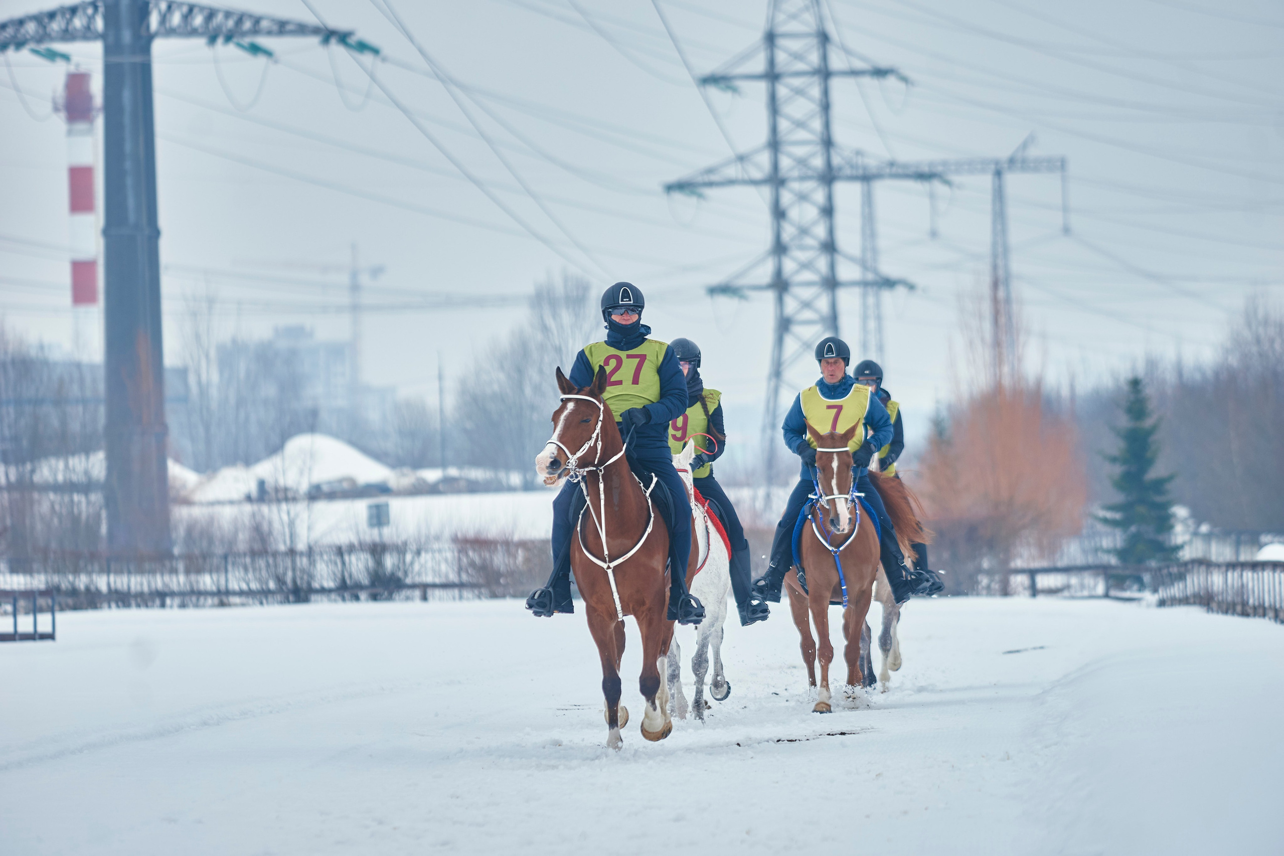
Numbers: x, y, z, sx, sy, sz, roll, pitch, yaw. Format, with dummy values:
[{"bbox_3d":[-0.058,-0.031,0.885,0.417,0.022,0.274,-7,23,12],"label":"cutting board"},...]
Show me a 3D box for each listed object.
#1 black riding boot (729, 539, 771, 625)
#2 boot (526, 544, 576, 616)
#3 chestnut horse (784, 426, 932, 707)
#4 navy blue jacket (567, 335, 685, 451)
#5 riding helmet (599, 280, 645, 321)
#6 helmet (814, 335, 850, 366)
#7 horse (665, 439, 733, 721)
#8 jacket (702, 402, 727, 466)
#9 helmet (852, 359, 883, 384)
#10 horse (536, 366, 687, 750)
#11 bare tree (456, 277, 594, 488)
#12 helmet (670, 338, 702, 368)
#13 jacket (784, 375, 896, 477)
[{"bbox_3d":[0.679,0.975,44.900,0.140,0.520,0.290,-1,-1,-27],"label":"black riding boot"},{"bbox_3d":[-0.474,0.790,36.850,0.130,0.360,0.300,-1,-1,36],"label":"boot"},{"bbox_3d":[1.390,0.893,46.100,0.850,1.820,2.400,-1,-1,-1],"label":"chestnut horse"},{"bbox_3d":[-0.075,-0.192,36.850,0.620,0.640,0.420,0,-1,4],"label":"navy blue jacket"},{"bbox_3d":[-0.102,-0.668,37.900,0.228,0.212,0.290,-1,-1,-7],"label":"riding helmet"},{"bbox_3d":[1.237,-0.501,46.300,0.225,0.195,0.280,0,-1,8],"label":"helmet"},{"bbox_3d":[0.250,0.944,45.200,0.580,1.780,2.350,-1,-1,3],"label":"horse"},{"bbox_3d":[0.269,-0.003,42.900,0.520,0.600,0.400,0,-1,12],"label":"jacket"},{"bbox_3d":[1.695,-0.405,53.400,0.224,0.205,0.285,-1,-1,2],"label":"helmet"},{"bbox_3d":[-0.080,0.660,37.100,0.680,1.970,2.250,0,-1,6],"label":"horse"},{"bbox_3d":[-6.400,-2.600,390.000,8.000,12.000,8.000,-1,-1,0],"label":"bare tree"},{"bbox_3d":[0.244,-0.449,42.900,0.225,0.190,0.280,0,-1,12],"label":"helmet"},{"bbox_3d":[1.262,-0.016,46.050,0.710,0.670,0.430,-1,-1,1],"label":"jacket"}]

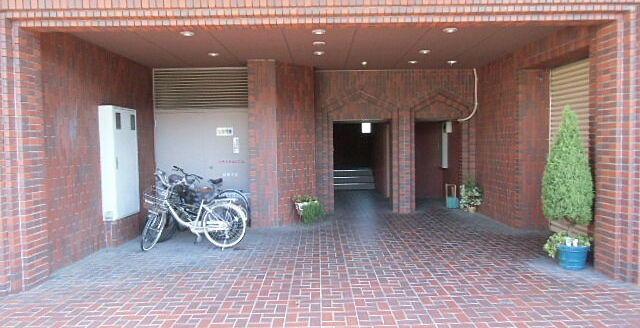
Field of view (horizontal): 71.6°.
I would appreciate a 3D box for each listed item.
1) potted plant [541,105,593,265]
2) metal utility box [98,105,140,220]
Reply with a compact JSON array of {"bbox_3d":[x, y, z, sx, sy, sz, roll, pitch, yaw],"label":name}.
[{"bbox_3d":[2.812,0.259,5.001,0.530,1.810,0.530,-1,3,0],"label":"potted plant"},{"bbox_3d":[-2.937,-0.023,6.535,0.191,1.582,0.803,-1,3,0],"label":"metal utility box"}]

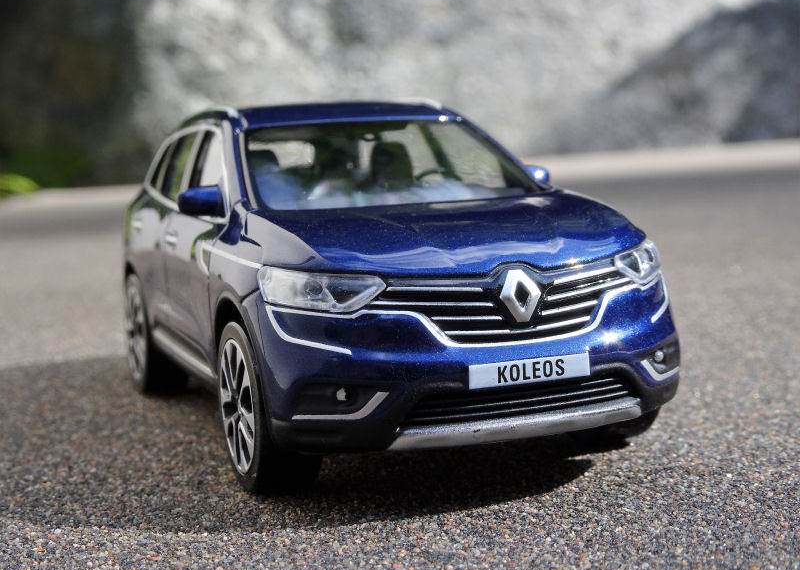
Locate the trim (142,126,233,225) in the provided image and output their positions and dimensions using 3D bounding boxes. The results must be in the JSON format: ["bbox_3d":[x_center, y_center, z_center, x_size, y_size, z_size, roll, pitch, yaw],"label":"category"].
[{"bbox_3d":[-0.026,-0.014,0.163,0.004,0.011,0.054,-5,6,-19],"label":"trim"}]

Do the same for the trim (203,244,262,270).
[{"bbox_3d":[-0.016,-0.003,0.129,0.001,0.001,0.021,-5,9,-19],"label":"trim"}]

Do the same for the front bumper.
[{"bbox_3d":[0.008,0.007,0.123,0.042,0.013,0.015,-5,6,-19],"label":"front bumper"}]

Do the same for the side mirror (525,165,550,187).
[{"bbox_3d":[0.016,-0.012,0.156,0.005,0.004,0.004,-5,6,-19],"label":"side mirror"}]

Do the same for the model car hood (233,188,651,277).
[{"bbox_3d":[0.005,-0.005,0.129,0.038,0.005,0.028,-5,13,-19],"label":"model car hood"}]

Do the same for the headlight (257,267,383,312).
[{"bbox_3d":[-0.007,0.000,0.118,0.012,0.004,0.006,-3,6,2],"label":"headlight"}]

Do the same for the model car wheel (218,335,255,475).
[{"bbox_3d":[-0.014,0.012,0.131,0.004,0.015,0.015,-5,6,-19],"label":"model car wheel"}]

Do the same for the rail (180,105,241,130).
[{"bbox_3d":[-0.025,-0.021,0.171,0.002,0.002,0.039,-5,6,-19],"label":"rail"}]

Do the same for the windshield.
[{"bbox_3d":[-0.001,-0.014,0.146,0.033,0.003,0.019,-5,37,-19],"label":"windshield"}]

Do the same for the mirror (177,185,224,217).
[{"bbox_3d":[-0.021,-0.009,0.142,0.005,0.004,0.004,-5,6,-19],"label":"mirror"}]

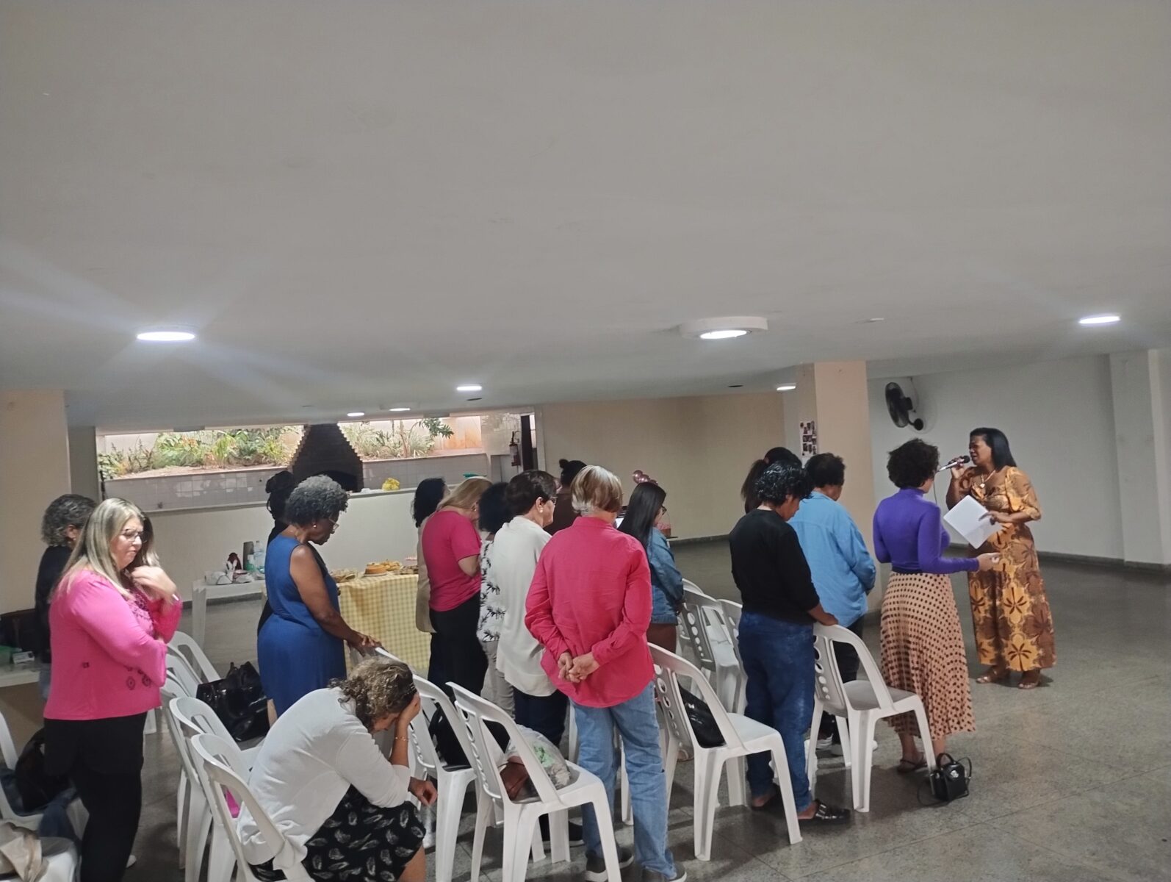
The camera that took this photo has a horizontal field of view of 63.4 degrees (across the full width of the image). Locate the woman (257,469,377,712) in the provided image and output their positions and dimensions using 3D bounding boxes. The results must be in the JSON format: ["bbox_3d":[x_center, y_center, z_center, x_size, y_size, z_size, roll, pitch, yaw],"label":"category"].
[{"bbox_3d":[-1.171,0.981,4.150,0.520,1.620,0.460,-4,1,-14],"label":"woman"}]

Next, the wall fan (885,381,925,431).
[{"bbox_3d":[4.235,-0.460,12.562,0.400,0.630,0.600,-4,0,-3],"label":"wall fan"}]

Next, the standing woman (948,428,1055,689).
[{"bbox_3d":[2.639,0.738,6.094,0.480,1.630,0.530,-4,0,-30],"label":"standing woman"}]

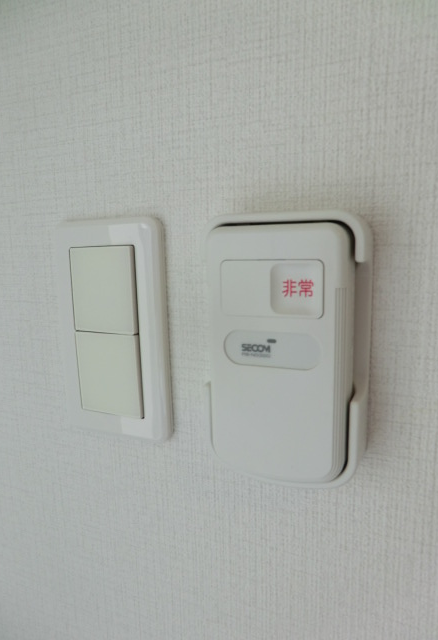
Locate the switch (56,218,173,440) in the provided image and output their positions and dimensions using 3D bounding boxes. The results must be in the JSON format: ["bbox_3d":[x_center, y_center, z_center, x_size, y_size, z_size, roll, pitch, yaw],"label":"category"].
[{"bbox_3d":[-0.060,0.007,0.238,0.070,0.120,0.010,2,10,23],"label":"switch"}]

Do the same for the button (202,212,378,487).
[{"bbox_3d":[0.027,0.013,0.193,0.070,0.115,0.026,2,10,23],"label":"button"}]

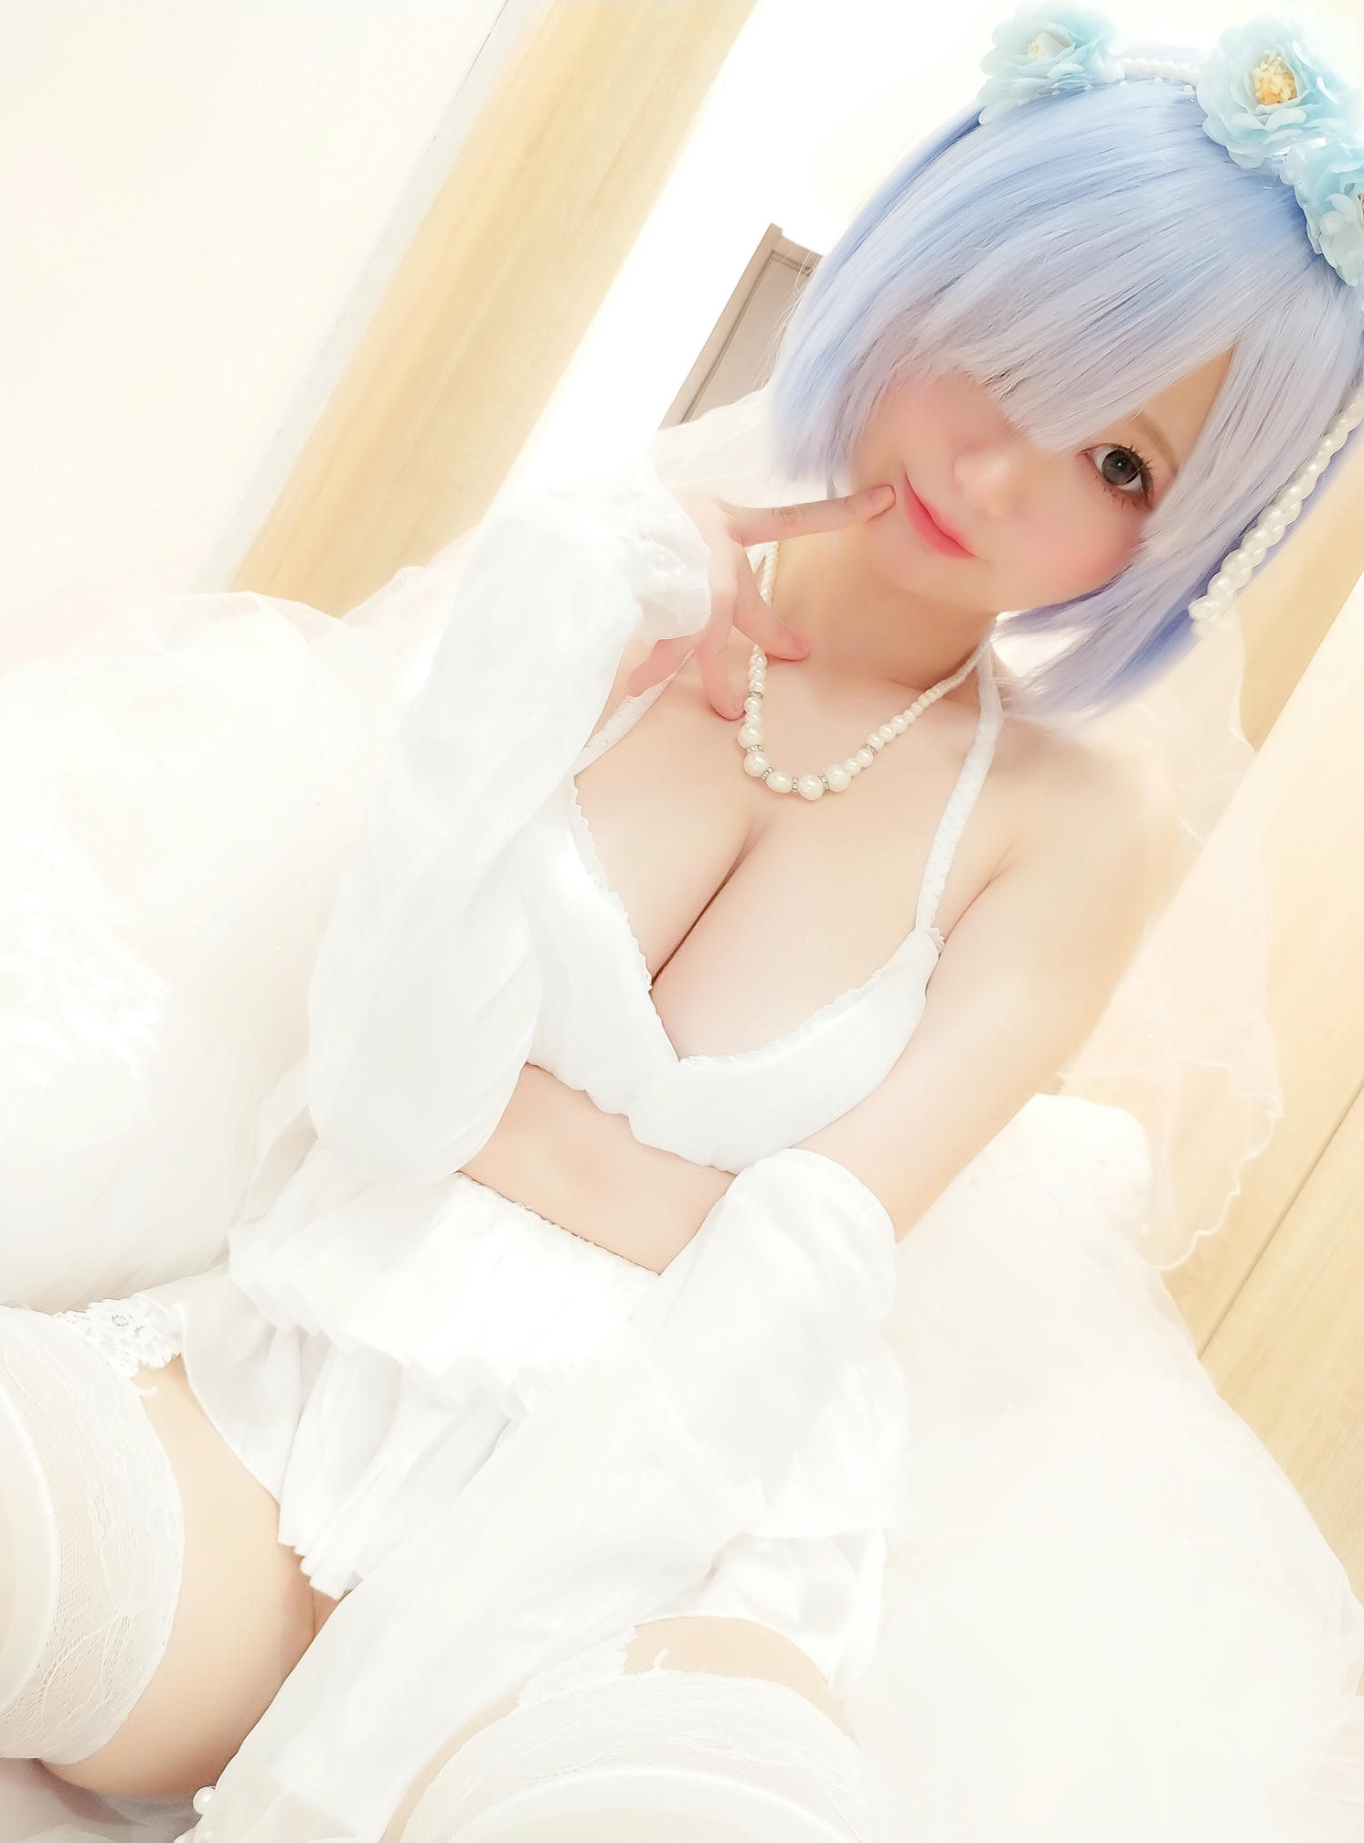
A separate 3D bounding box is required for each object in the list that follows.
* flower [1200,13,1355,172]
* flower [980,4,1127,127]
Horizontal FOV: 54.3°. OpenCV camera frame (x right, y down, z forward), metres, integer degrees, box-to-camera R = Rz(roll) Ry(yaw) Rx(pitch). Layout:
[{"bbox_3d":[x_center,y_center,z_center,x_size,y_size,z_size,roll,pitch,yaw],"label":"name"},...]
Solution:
[{"bbox_3d":[0.271,-0.377,0.605,0.072,0.070,0.042,36,23,-4],"label":"flower"},{"bbox_3d":[0.171,-0.399,0.620,0.070,0.066,0.042,40,11,9],"label":"flower"}]

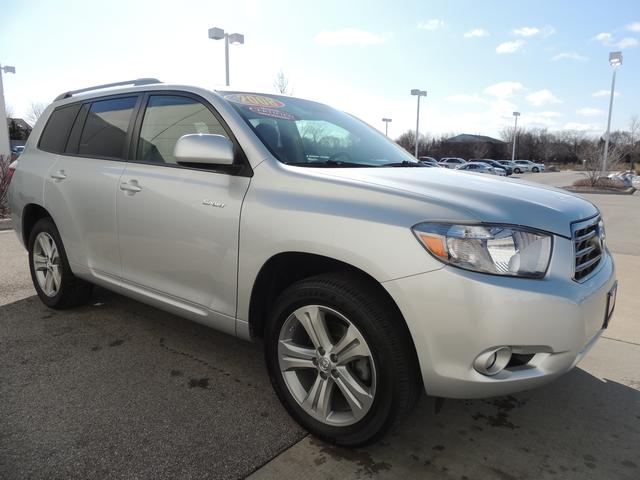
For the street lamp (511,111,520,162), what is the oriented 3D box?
[{"bbox_3d":[26.302,-13.304,60.000,0.600,7.900,1.900,8,13,38],"label":"street lamp"}]

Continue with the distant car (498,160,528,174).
[{"bbox_3d":[20.375,-8.098,49.000,4.650,1.460,1.820,8,13,38],"label":"distant car"}]

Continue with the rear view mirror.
[{"bbox_3d":[-0.509,-0.393,1.968,0.135,0.155,0.235,8,13,38],"label":"rear view mirror"}]

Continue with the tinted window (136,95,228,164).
[{"bbox_3d":[-0.686,-0.586,2.331,0.900,0.430,0.070,8,-7,38],"label":"tinted window"}]

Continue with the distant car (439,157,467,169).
[{"bbox_3d":[16.217,-9.031,53.898,4.600,1.680,1.850,8,13,38],"label":"distant car"}]

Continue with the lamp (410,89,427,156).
[{"bbox_3d":[7.927,-8.670,36.197,0.500,6.900,1.600,8,13,38],"label":"lamp"}]

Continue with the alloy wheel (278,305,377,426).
[{"bbox_3d":[0.068,0.510,1.913,0.515,0.515,0.200,8,13,38],"label":"alloy wheel"}]

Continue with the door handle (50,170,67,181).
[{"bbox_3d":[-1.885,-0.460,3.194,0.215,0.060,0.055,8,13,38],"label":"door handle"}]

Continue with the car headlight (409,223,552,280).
[{"bbox_3d":[0.579,0.037,1.578,0.380,0.200,0.360,8,13,38],"label":"car headlight"}]

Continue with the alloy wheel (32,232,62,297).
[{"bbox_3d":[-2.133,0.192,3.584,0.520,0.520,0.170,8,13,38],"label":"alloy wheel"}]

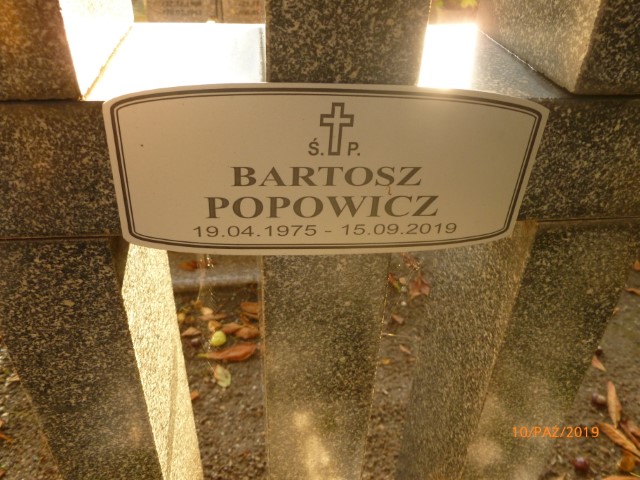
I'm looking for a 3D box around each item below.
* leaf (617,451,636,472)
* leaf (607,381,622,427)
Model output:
[{"bbox_3d":[0.607,0.439,1.026,0.032,0.015,0.035,1,33,-2],"label":"leaf"},{"bbox_3d":[0.652,0.362,1.146,0.032,0.015,0.128,12,34,16],"label":"leaf"}]

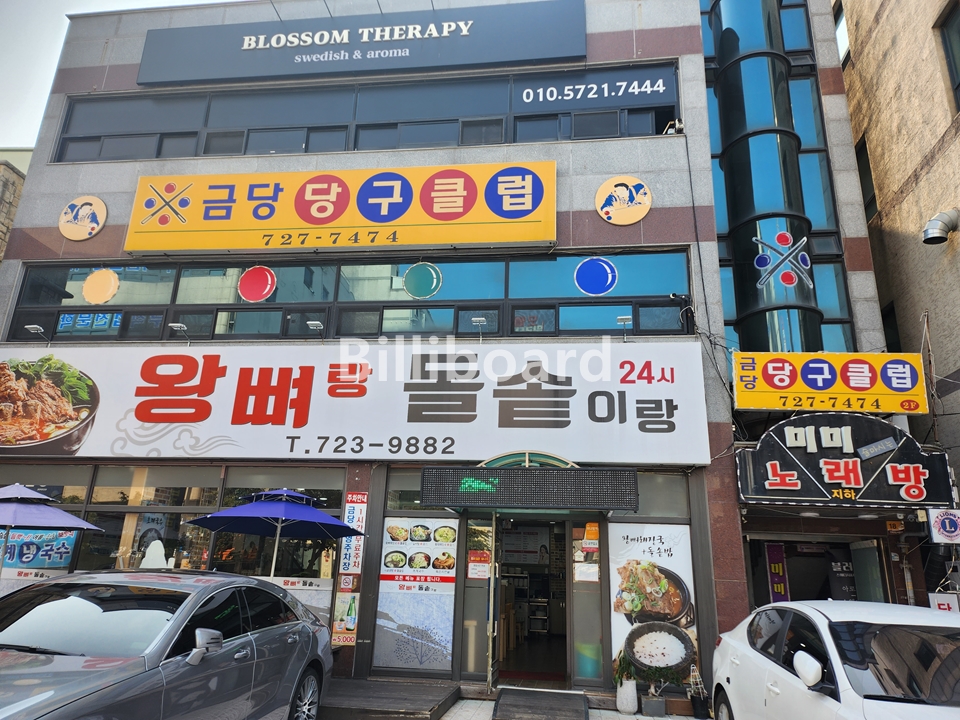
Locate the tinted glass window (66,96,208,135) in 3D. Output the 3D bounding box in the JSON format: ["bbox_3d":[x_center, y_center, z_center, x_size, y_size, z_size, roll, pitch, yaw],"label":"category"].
[{"bbox_3d":[-6.134,-4.372,11.901,2.653,0.726,0.050,0,-17,7],"label":"tinted glass window"}]

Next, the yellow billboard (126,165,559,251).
[{"bbox_3d":[-2.324,-2.442,10.833,7.100,1.400,0.200,0,-18,7],"label":"yellow billboard"}]

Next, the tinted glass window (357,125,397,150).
[{"bbox_3d":[-1.577,-3.424,10.246,0.660,0.441,0.080,0,-16,7],"label":"tinted glass window"}]

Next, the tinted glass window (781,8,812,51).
[{"bbox_3d":[5.733,-6.019,12.122,0.494,0.945,0.080,0,-18,7],"label":"tinted glass window"}]

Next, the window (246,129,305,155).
[{"bbox_3d":[-3.201,-3.431,10.448,0.963,0.453,0.080,0,-16,7],"label":"window"}]

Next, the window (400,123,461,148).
[{"bbox_3d":[-0.855,-3.724,11.040,0.999,0.478,0.050,0,-17,7],"label":"window"}]

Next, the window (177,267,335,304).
[{"bbox_3d":[-3.572,-1.181,10.576,2.532,0.577,0.060,0,-17,7],"label":"window"}]

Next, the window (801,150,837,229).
[{"bbox_3d":[4.719,-2.363,9.313,0.387,1.206,0.080,0,-16,7],"label":"window"}]

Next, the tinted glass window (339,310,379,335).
[{"bbox_3d":[-1.701,-0.531,9.401,0.593,0.359,0.080,0,-16,7],"label":"tinted glass window"}]

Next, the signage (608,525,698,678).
[{"bbox_3d":[2.185,3.071,8.475,1.030,1.873,0.040,0,-17,7],"label":"signage"}]

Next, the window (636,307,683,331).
[{"bbox_3d":[2.592,-0.600,9.627,0.625,0.339,0.060,0,-17,7],"label":"window"}]

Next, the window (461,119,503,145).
[{"bbox_3d":[0.024,-3.750,10.921,0.687,0.481,0.050,0,-17,7],"label":"window"}]

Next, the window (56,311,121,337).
[{"bbox_3d":[-5.821,-0.537,9.910,1.010,0.394,0.080,0,-16,7],"label":"window"}]

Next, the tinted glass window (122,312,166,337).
[{"bbox_3d":[-5.339,-0.550,10.591,0.708,0.436,0.050,0,-17,7],"label":"tinted glass window"}]

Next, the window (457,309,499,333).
[{"bbox_3d":[-0.024,-0.540,9.197,0.568,0.337,0.080,0,-16,7],"label":"window"}]

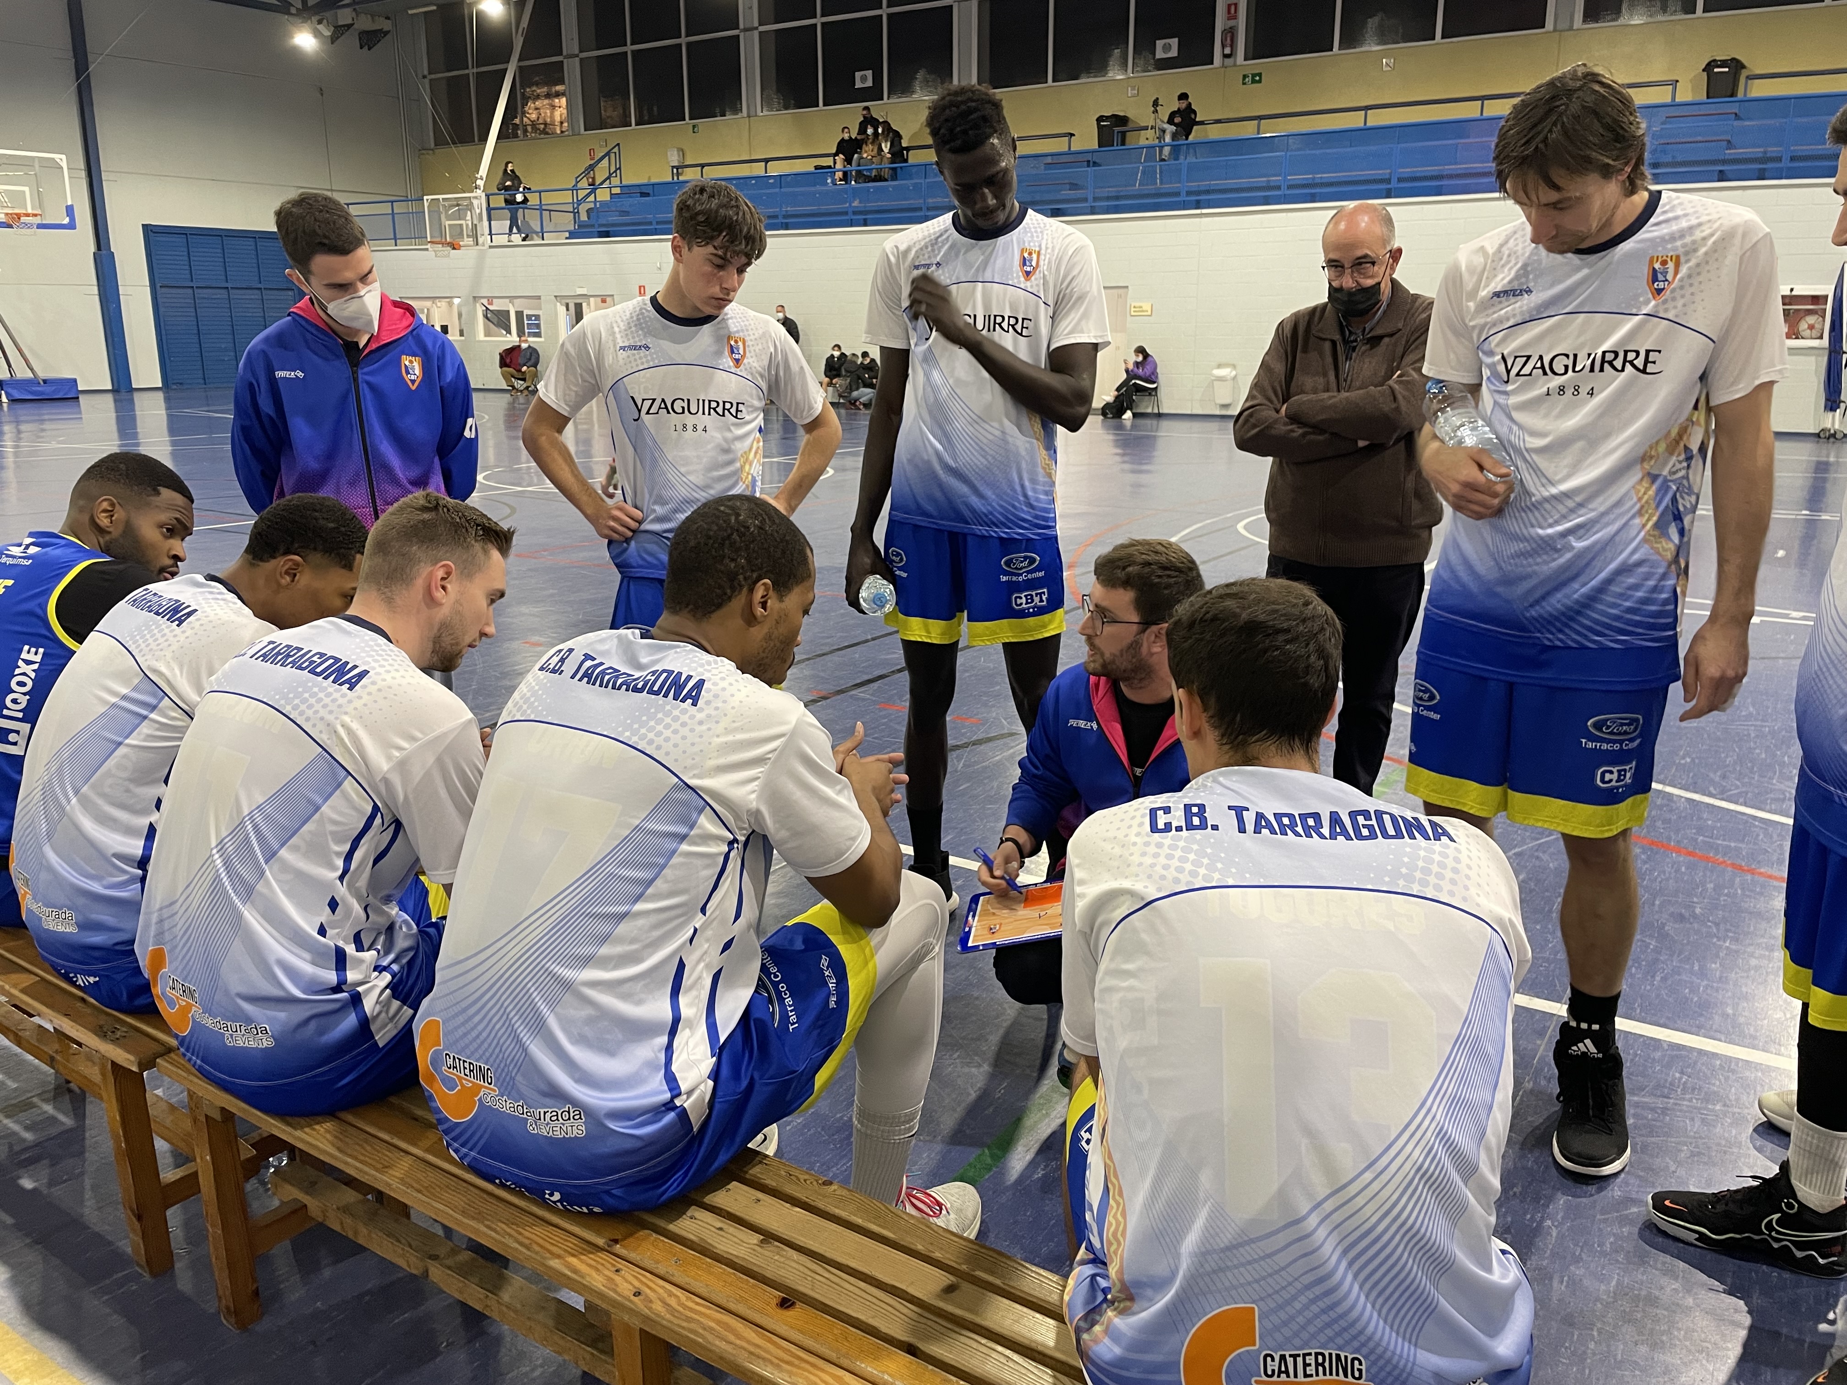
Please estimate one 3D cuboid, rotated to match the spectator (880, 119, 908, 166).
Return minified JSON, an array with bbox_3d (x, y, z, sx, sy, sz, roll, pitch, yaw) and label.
[{"bbox_3d":[-0.645,-11.267,28.848,0.580,1.200,0.720,8,17,28],"label":"spectator"}]

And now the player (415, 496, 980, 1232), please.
[{"bbox_3d":[-0.277,0.338,1.957,0.570,1.235,0.820,9,17,32],"label":"player"}]

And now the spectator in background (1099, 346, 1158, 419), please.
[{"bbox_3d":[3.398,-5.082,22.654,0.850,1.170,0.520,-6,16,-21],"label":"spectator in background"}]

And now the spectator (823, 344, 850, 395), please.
[{"bbox_3d":[-1.716,-6.125,26.697,0.500,1.150,0.680,6,16,20],"label":"spectator"}]

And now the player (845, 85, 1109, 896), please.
[{"bbox_3d":[0.159,-0.468,3.504,0.600,1.990,0.450,2,15,8],"label":"player"}]

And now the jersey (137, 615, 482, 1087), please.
[{"bbox_3d":[-0.889,0.224,2.023,0.520,0.660,0.380,10,5,32],"label":"jersey"}]

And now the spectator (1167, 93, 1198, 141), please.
[{"bbox_3d":[4.534,-9.999,24.631,0.740,1.240,0.530,-14,20,-42],"label":"spectator"}]

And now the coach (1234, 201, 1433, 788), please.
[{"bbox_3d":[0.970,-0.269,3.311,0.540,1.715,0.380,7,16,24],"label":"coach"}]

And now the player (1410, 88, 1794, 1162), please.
[{"bbox_3d":[1.154,-0.119,2.452,0.620,1.850,0.480,12,19,39],"label":"player"}]

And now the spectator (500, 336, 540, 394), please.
[{"bbox_3d":[-9.012,-7.303,30.838,0.850,1.280,0.750,-2,15,-6],"label":"spectator"}]

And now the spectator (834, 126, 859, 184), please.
[{"bbox_3d":[-1.597,-10.968,28.417,0.500,1.210,0.700,6,16,22],"label":"spectator"}]

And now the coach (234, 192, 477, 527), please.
[{"bbox_3d":[-1.282,-0.256,3.241,0.550,1.730,0.330,-9,17,-32],"label":"coach"}]

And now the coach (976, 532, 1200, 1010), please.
[{"bbox_3d":[0.350,0.253,2.549,0.650,1.080,0.780,8,17,28],"label":"coach"}]

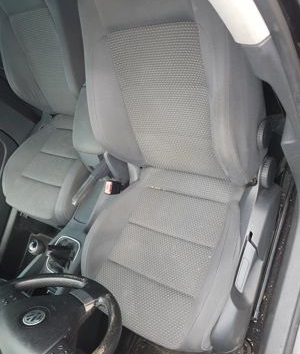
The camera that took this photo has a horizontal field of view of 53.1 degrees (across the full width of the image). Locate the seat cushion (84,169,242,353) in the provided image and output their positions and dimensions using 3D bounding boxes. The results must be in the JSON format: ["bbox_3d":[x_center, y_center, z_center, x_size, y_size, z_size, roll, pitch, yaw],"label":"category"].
[{"bbox_3d":[0.053,0.208,0.980,0.478,0.165,0.515,11,61,33],"label":"seat cushion"}]

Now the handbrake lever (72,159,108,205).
[{"bbox_3d":[-0.218,0.007,1.133,0.036,0.052,0.235,11,55,33],"label":"handbrake lever"}]

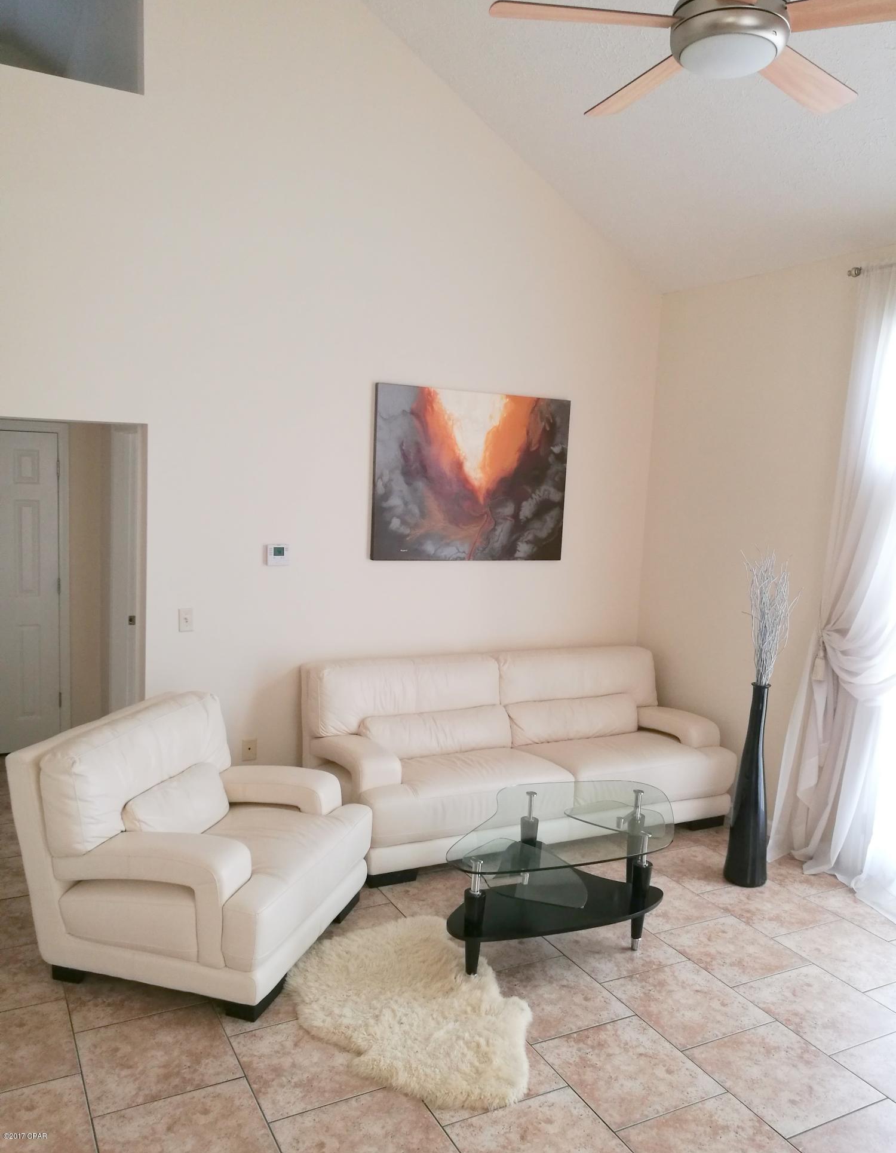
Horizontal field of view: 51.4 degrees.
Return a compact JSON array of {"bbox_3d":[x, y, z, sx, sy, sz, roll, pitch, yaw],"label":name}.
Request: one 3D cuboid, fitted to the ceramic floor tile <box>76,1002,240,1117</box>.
[{"bbox_3d":[-0.938,1.551,3.018,0.451,0.010,0.451,-1,7,-28],"label":"ceramic floor tile"}]

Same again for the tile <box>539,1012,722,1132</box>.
[{"bbox_3d":[0.588,1.619,3.061,0.451,0.010,0.451,-1,7,-28],"label":"tile"}]

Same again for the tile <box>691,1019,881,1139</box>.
[{"bbox_3d":[1.103,1.649,3.082,0.452,0.010,0.452,-1,8,-28],"label":"tile"}]

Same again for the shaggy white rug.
[{"bbox_3d":[-0.137,1.533,3.324,0.780,0.055,1.160,0,7,-25],"label":"shaggy white rug"}]

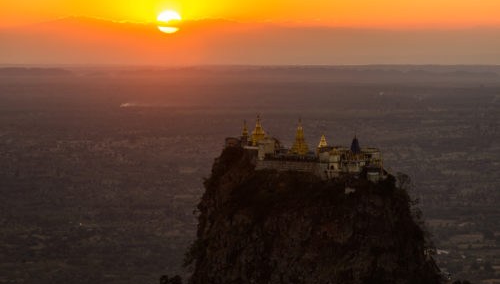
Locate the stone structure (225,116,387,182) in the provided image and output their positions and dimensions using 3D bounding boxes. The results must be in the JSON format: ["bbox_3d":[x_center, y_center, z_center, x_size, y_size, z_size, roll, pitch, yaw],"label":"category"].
[{"bbox_3d":[25.906,3.034,1200.000,70.000,29.500,42.000,0,2,9],"label":"stone structure"}]

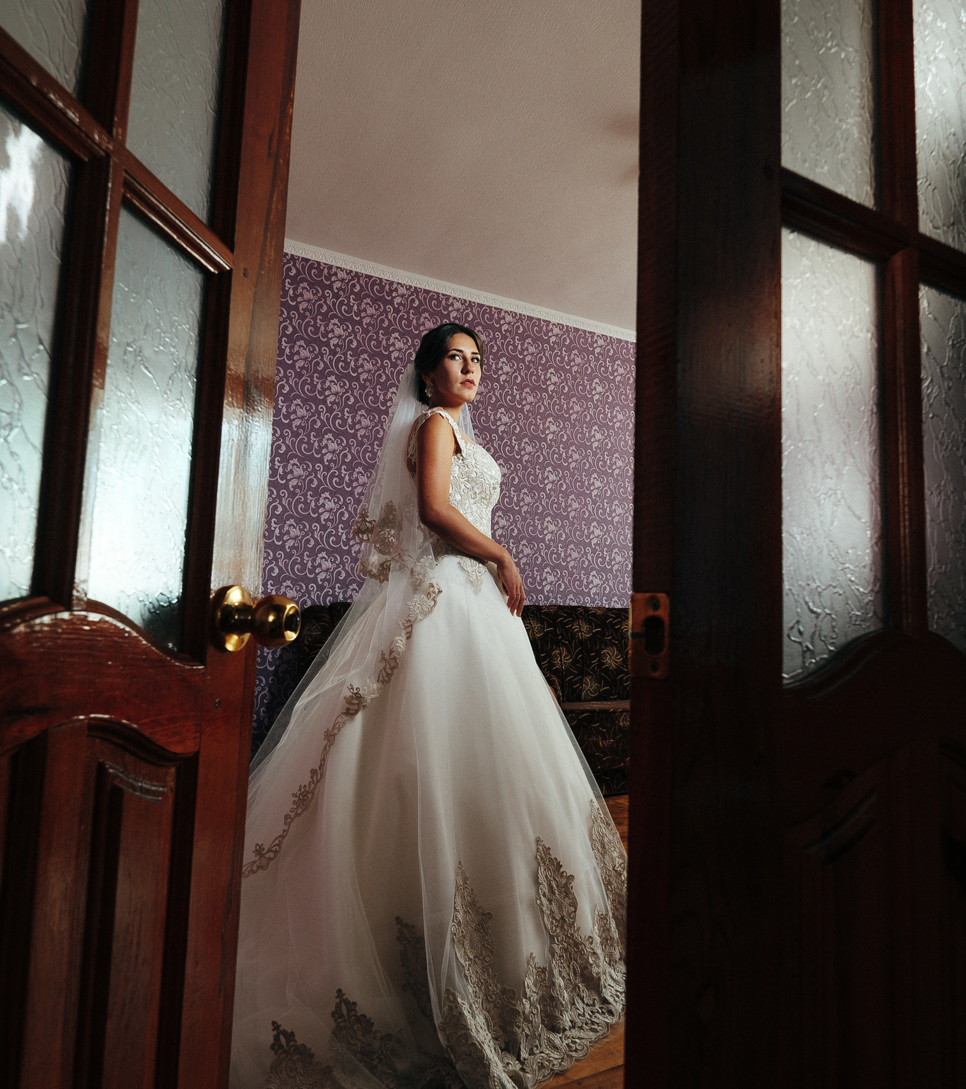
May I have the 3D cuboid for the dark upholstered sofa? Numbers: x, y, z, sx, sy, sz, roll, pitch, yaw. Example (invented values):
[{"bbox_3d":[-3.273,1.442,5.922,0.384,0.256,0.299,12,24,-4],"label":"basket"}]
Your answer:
[{"bbox_3d":[0.142,0.781,3.623,2.100,0.920,0.880,5,-6,-26],"label":"dark upholstered sofa"}]

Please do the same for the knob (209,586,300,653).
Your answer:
[{"bbox_3d":[-0.208,0.071,0.633,0.068,0.063,0.063,1,-6,11],"label":"knob"}]

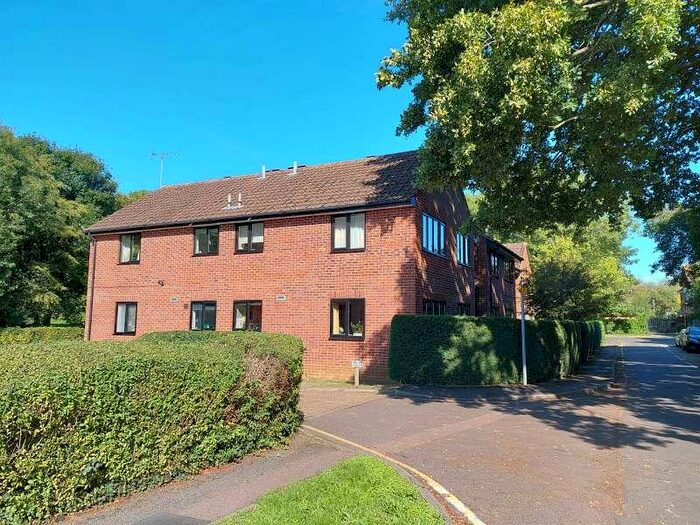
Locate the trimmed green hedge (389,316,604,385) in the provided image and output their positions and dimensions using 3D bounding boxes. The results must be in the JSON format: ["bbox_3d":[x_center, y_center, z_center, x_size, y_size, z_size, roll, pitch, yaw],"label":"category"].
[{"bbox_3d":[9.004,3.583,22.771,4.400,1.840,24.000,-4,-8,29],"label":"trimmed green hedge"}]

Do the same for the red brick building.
[{"bbox_3d":[-0.799,0.377,22.002,14.050,7.910,14.500,-3,-8,25],"label":"red brick building"}]

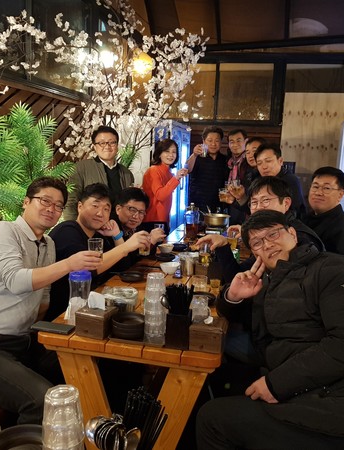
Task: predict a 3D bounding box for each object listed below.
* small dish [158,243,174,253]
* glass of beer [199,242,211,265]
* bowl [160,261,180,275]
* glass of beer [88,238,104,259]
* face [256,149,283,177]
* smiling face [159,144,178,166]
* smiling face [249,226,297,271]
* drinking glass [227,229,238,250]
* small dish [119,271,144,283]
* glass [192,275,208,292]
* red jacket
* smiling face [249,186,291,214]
[{"bbox_3d":[-0.037,0.167,3.233,0.112,0.050,0.112,2,9,0],"label":"small dish"},{"bbox_3d":[0.170,0.154,2.360,0.064,0.118,0.064,3,8,0],"label":"glass of beer"},{"bbox_3d":[-0.011,0.256,2.640,0.117,0.056,0.117,2,9,0],"label":"bowl"},{"bbox_3d":[-0.312,0.109,1.860,0.064,0.118,0.064,3,8,0],"label":"glass of beer"},{"bbox_3d":[0.653,-0.419,3.020,0.160,0.200,0.140,-5,11,40],"label":"face"},{"bbox_3d":[-0.019,-0.652,4.200,0.150,0.200,0.130,-5,7,-20],"label":"smiling face"},{"bbox_3d":[0.357,0.080,1.600,0.160,0.190,0.140,-21,5,32],"label":"smiling face"},{"bbox_3d":[0.353,0.092,2.620,0.064,0.116,0.064,3,8,0],"label":"drinking glass"},{"bbox_3d":[-0.220,0.286,2.480,0.138,0.034,0.138,3,8,0],"label":"small dish"},{"bbox_3d":[0.144,0.304,2.240,0.074,0.095,0.074,4,9,12],"label":"glass"},{"bbox_3d":[-0.102,-0.303,4.200,0.290,0.570,0.400,10,11,39],"label":"red jacket"},{"bbox_3d":[0.454,-0.091,2.100,0.160,0.200,0.140,1,7,39],"label":"smiling face"}]

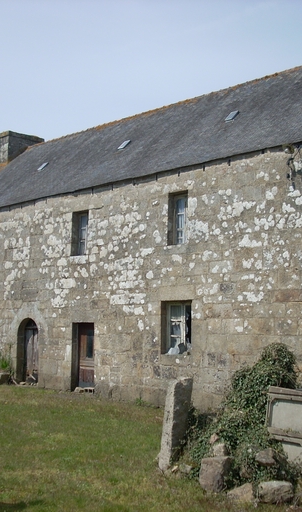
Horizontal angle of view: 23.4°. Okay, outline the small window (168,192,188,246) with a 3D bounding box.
[{"bbox_3d":[0.833,-1.004,19.796,0.220,1.430,0.740,9,-10,-43],"label":"small window"}]

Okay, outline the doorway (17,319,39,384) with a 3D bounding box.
[{"bbox_3d":[-3.977,3.165,24.216,0.300,2.160,1.200,9,-10,-43],"label":"doorway"}]

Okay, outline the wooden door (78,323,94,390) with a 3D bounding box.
[{"bbox_3d":[-1.918,3.069,22.173,0.120,2.010,1.020,9,-10,-43],"label":"wooden door"}]

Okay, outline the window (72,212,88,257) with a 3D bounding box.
[{"bbox_3d":[-2.126,-0.689,22.852,0.220,1.400,0.810,9,-10,-43],"label":"window"}]

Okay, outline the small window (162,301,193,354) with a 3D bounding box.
[{"bbox_3d":[0.763,1.915,19.410,0.220,1.420,1.120,9,-10,-43],"label":"small window"}]

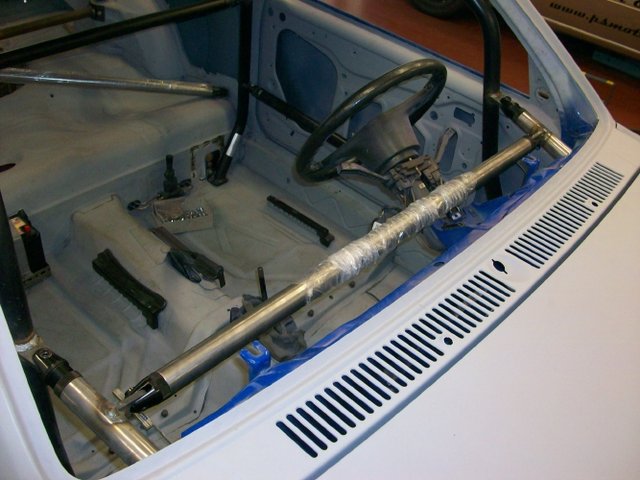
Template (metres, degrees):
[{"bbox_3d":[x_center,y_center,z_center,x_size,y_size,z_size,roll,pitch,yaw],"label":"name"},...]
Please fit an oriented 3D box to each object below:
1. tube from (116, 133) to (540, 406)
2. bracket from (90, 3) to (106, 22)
[{"bbox_3d":[0.133,-0.016,1.107,0.045,0.045,1.069,33,47,32],"label":"tube"},{"bbox_3d":[-0.881,-0.905,2.500,0.038,0.064,0.042,33,47,32],"label":"bracket"}]

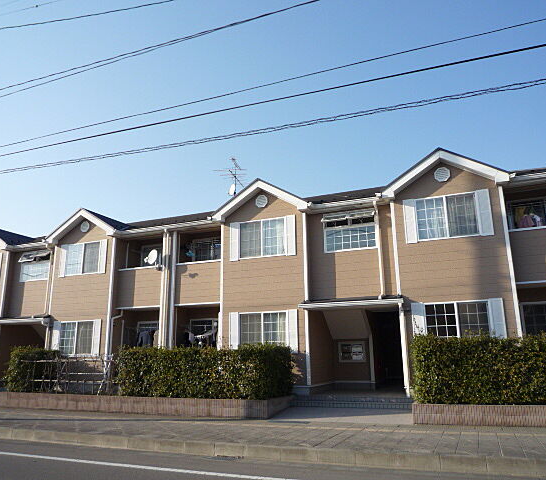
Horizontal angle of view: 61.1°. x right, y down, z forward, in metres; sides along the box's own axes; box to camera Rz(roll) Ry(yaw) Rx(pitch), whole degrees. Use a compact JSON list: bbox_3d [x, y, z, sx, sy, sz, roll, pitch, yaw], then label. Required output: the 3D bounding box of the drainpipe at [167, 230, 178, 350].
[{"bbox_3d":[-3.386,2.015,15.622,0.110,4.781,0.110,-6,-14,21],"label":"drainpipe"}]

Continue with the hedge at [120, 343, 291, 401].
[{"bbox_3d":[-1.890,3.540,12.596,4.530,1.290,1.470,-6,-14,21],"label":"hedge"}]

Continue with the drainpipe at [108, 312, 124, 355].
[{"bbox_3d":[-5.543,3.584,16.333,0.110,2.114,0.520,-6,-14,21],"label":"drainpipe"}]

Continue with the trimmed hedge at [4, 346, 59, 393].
[{"bbox_3d":[-7.678,4.165,14.884,0.600,1.290,1.500,-6,-14,21],"label":"trimmed hedge"}]

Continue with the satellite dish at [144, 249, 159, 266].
[{"bbox_3d":[-4.217,0.619,16.083,0.420,0.580,0.480,9,-16,-35],"label":"satellite dish"}]

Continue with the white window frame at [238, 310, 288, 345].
[{"bbox_3d":[-0.301,2.788,13.951,1.645,1.235,0.100,-6,-14,21],"label":"white window frame"}]

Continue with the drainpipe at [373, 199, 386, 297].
[{"bbox_3d":[3.083,0.211,13.448,0.100,2.915,0.100,-6,-14,21],"label":"drainpipe"}]

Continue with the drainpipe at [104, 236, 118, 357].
[{"bbox_3d":[-5.779,2.208,16.367,0.120,4.718,0.120,-6,-14,21],"label":"drainpipe"}]

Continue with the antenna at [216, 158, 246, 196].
[{"bbox_3d":[-1.627,-2.703,20.738,1.420,2.040,1.750,-4,-13,11],"label":"antenna"}]

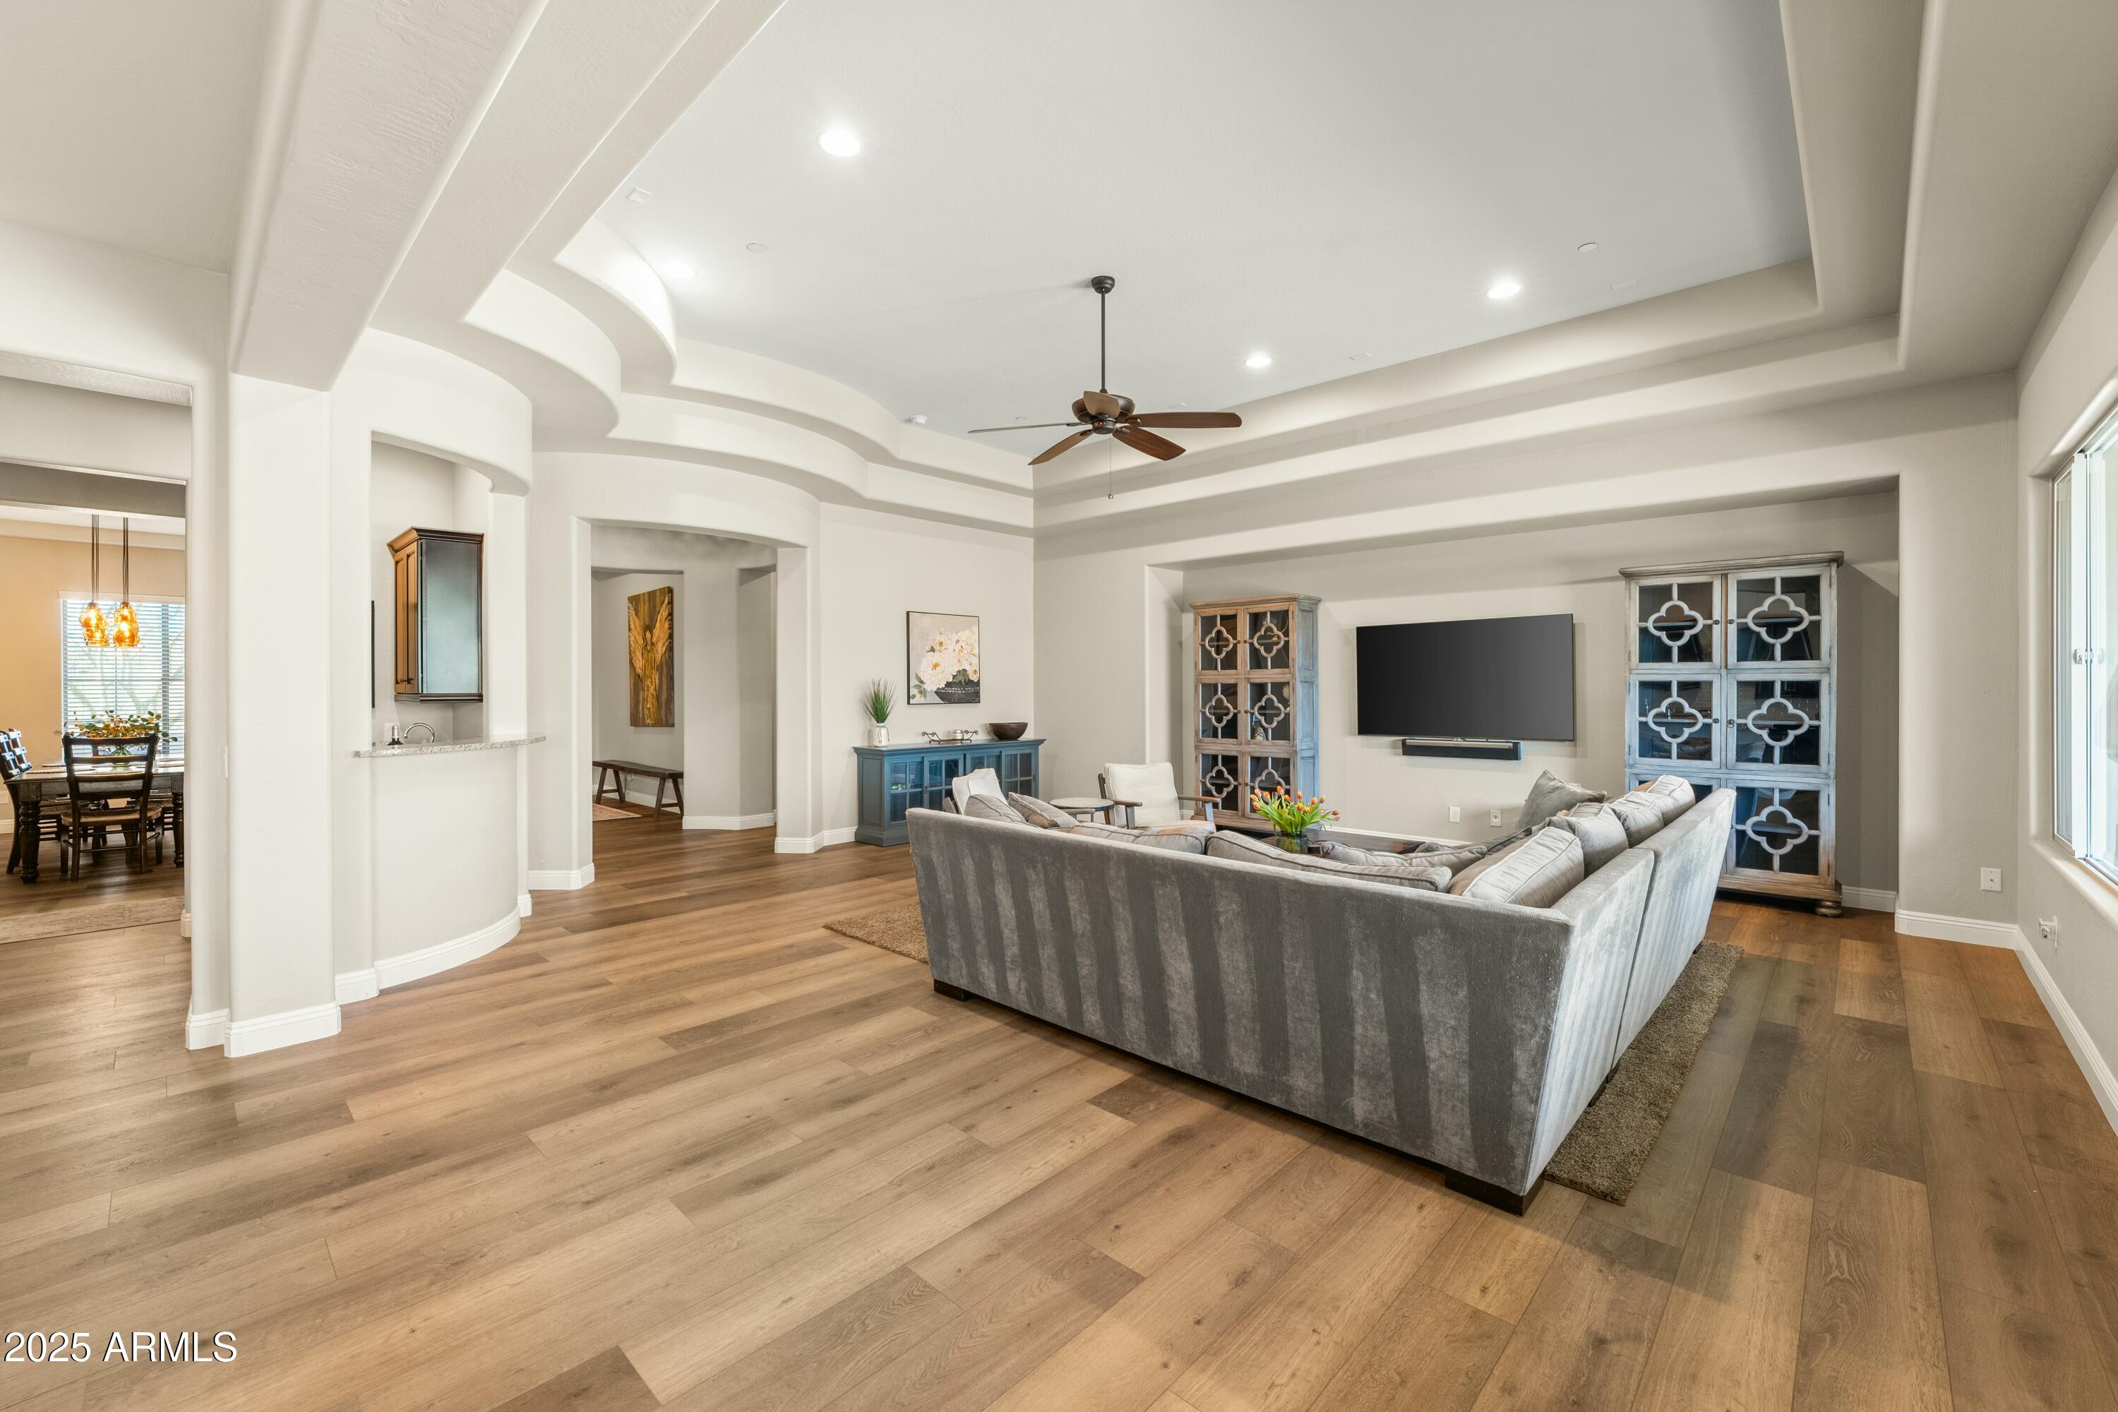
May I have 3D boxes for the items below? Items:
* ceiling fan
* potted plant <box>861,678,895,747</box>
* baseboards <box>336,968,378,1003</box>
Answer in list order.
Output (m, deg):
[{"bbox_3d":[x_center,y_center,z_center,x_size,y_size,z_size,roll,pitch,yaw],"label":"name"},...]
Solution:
[{"bbox_3d":[0.247,-1.944,4.540,1.540,0.890,1.540,0,1,0],"label":"ceiling fan"},{"bbox_3d":[-1.613,0.055,7.383,0.290,0.616,0.300,0,1,0],"label":"potted plant"},{"bbox_3d":[-3.203,1.278,3.755,0.045,0.135,0.170,0,0,45],"label":"baseboards"}]

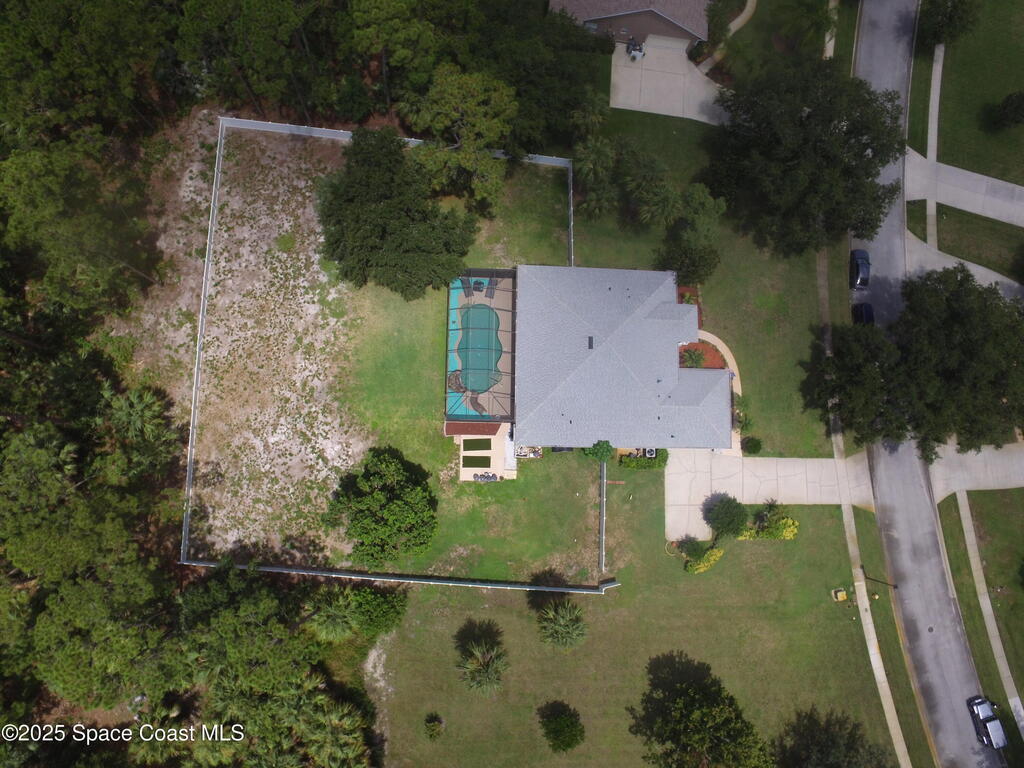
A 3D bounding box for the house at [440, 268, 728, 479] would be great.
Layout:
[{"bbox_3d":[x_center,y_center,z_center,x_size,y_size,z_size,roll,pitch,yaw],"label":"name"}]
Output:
[{"bbox_3d":[7.908,-1.207,58.918,29.340,6.200,21.750,1,84,-6],"label":"house"}]

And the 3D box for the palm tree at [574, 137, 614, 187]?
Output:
[{"bbox_3d":[8.036,-22.198,60.983,4.000,6.500,4.000,1,84,-6],"label":"palm tree"}]

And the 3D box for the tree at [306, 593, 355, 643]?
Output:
[{"bbox_3d":[-16.259,20.881,54.030,4.300,6.500,4.300,1,84,-6],"label":"tree"}]

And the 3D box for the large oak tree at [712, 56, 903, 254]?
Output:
[{"bbox_3d":[30.170,-23.309,61.292,18.500,10.500,18.500,1,84,-6],"label":"large oak tree"}]

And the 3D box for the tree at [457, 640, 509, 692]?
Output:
[{"bbox_3d":[-2.806,26.276,55.567,4.500,5.000,4.500,1,84,-6],"label":"tree"}]

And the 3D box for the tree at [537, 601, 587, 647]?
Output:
[{"bbox_3d":[4.604,22.467,56.304,4.400,5.800,4.400,1,84,-6],"label":"tree"}]

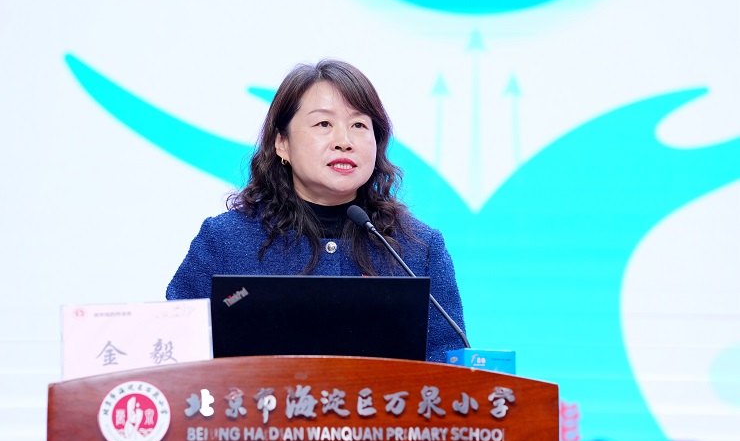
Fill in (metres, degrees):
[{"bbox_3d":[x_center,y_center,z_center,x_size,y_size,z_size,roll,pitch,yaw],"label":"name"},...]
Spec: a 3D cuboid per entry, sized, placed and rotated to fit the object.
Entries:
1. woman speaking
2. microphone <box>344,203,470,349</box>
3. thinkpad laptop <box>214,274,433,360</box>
[{"bbox_3d":[-0.087,0.542,4.485,0.480,1.620,0.360,1,-6,-8],"label":"woman speaking"},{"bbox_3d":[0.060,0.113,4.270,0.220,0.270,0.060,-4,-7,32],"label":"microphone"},{"bbox_3d":[-0.088,0.199,4.253,0.322,0.200,0.330,1,-6,-6],"label":"thinkpad laptop"}]

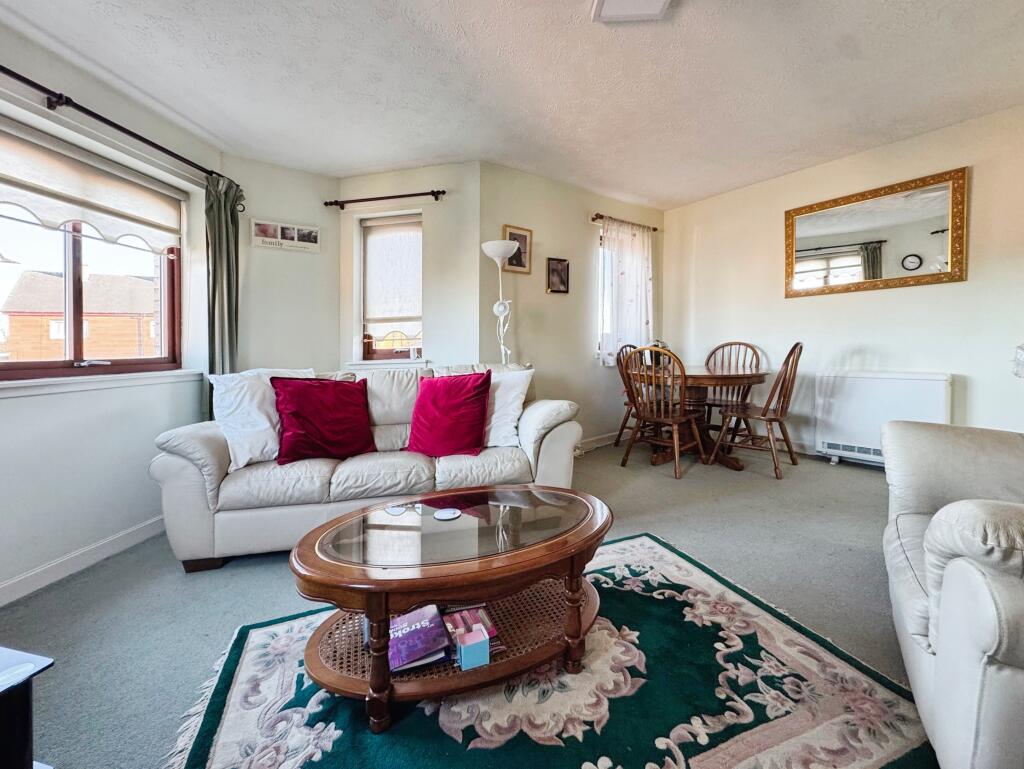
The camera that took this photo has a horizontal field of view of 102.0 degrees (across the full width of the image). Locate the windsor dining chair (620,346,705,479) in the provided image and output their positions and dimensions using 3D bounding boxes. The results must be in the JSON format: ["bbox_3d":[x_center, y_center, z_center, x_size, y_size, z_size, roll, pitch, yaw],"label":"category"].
[{"bbox_3d":[1.215,0.172,3.320,0.550,0.960,0.490,-4,4,-42],"label":"windsor dining chair"}]

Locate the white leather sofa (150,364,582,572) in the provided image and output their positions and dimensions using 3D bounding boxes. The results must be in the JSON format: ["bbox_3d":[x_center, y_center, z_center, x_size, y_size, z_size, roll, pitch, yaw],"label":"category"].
[{"bbox_3d":[-0.736,0.362,2.532,2.080,0.880,0.870,-2,3,-10],"label":"white leather sofa"}]

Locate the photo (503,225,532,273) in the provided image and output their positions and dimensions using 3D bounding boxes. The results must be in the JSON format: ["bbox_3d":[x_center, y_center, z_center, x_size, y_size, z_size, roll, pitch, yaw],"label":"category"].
[{"bbox_3d":[0.048,-1.061,3.288,0.304,0.358,0.025,-3,4,-37],"label":"photo"}]

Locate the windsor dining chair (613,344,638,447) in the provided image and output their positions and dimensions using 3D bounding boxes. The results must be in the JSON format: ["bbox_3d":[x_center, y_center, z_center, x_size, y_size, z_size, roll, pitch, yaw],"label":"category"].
[{"bbox_3d":[1.310,0.105,3.950,0.490,0.960,0.550,-4,4,-41],"label":"windsor dining chair"}]

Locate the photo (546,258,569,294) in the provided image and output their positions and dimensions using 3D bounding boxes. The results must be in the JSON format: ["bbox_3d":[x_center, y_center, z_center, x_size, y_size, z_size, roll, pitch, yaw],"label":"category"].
[{"bbox_3d":[0.392,-0.924,3.549,0.257,0.293,0.025,-3,4,-37],"label":"photo"}]

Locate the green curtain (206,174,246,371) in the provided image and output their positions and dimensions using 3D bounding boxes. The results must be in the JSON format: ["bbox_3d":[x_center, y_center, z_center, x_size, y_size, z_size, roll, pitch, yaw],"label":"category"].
[{"bbox_3d":[-1.885,-0.308,2.740,0.140,2.080,0.270,0,3,16],"label":"green curtain"}]

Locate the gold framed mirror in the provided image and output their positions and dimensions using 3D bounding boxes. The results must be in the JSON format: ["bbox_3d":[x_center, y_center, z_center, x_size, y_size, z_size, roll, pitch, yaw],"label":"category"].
[{"bbox_3d":[2.714,-1.097,3.182,0.035,0.761,1.069,-3,4,-38],"label":"gold framed mirror"}]

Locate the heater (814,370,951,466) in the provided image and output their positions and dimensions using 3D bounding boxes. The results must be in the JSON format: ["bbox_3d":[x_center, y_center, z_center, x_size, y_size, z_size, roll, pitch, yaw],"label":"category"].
[{"bbox_3d":[2.713,0.263,3.070,0.180,0.700,0.730,-3,4,-38],"label":"heater"}]

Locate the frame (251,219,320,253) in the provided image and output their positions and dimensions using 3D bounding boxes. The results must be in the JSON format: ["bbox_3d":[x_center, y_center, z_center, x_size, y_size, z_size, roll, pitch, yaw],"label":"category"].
[{"bbox_3d":[-1.673,-1.099,3.082,0.459,0.205,0.022,-3,4,-38],"label":"frame"}]

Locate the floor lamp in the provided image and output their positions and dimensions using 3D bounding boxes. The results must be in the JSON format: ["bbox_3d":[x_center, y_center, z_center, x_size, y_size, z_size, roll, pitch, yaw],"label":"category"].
[{"bbox_3d":[-0.078,-0.141,3.020,0.280,1.750,0.280,-1,3,0],"label":"floor lamp"}]

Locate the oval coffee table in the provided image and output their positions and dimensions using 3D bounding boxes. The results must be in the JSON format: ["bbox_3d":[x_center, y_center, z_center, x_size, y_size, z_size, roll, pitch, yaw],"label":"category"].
[{"bbox_3d":[-0.165,0.672,1.405,1.055,0.415,0.700,-2,3,-16],"label":"oval coffee table"}]

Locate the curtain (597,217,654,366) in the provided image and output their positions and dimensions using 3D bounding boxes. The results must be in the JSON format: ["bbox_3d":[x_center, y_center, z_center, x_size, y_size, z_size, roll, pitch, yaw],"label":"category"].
[{"bbox_3d":[1.095,-0.873,4.013,0.800,1.330,0.100,-3,4,-37],"label":"curtain"}]

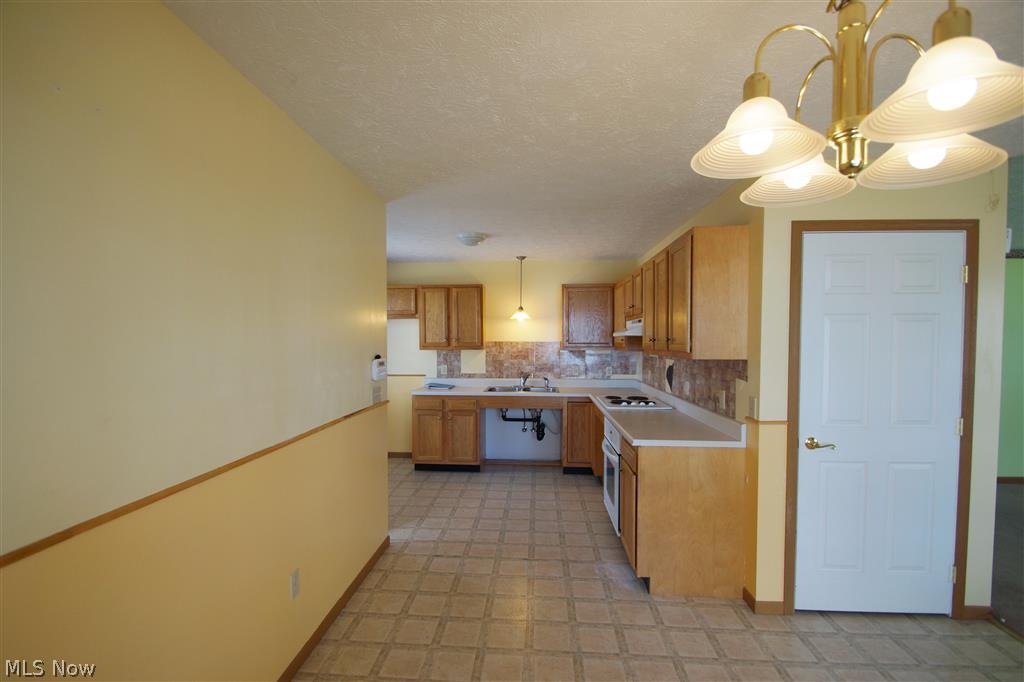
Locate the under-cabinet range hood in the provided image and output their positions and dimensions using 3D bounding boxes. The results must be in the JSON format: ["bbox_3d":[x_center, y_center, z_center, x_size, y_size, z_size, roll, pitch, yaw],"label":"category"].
[{"bbox_3d":[1.240,-0.124,3.960,0.457,0.141,0.751,0,0,4],"label":"under-cabinet range hood"}]

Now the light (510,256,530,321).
[{"bbox_3d":[0.107,-0.616,5.014,0.225,0.749,0.227,0,0,4],"label":"light"}]

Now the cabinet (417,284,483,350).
[{"bbox_3d":[-0.707,-0.279,5.152,0.760,0.754,0.330,0,0,4],"label":"cabinet"}]

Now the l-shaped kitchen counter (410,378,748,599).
[{"bbox_3d":[0.137,0.970,3.889,2.611,1.002,2.756,0,0,4],"label":"l-shaped kitchen counter"}]

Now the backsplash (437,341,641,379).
[{"bbox_3d":[0.314,0.237,5.248,2.498,0.469,0.022,0,0,4],"label":"backsplash"}]

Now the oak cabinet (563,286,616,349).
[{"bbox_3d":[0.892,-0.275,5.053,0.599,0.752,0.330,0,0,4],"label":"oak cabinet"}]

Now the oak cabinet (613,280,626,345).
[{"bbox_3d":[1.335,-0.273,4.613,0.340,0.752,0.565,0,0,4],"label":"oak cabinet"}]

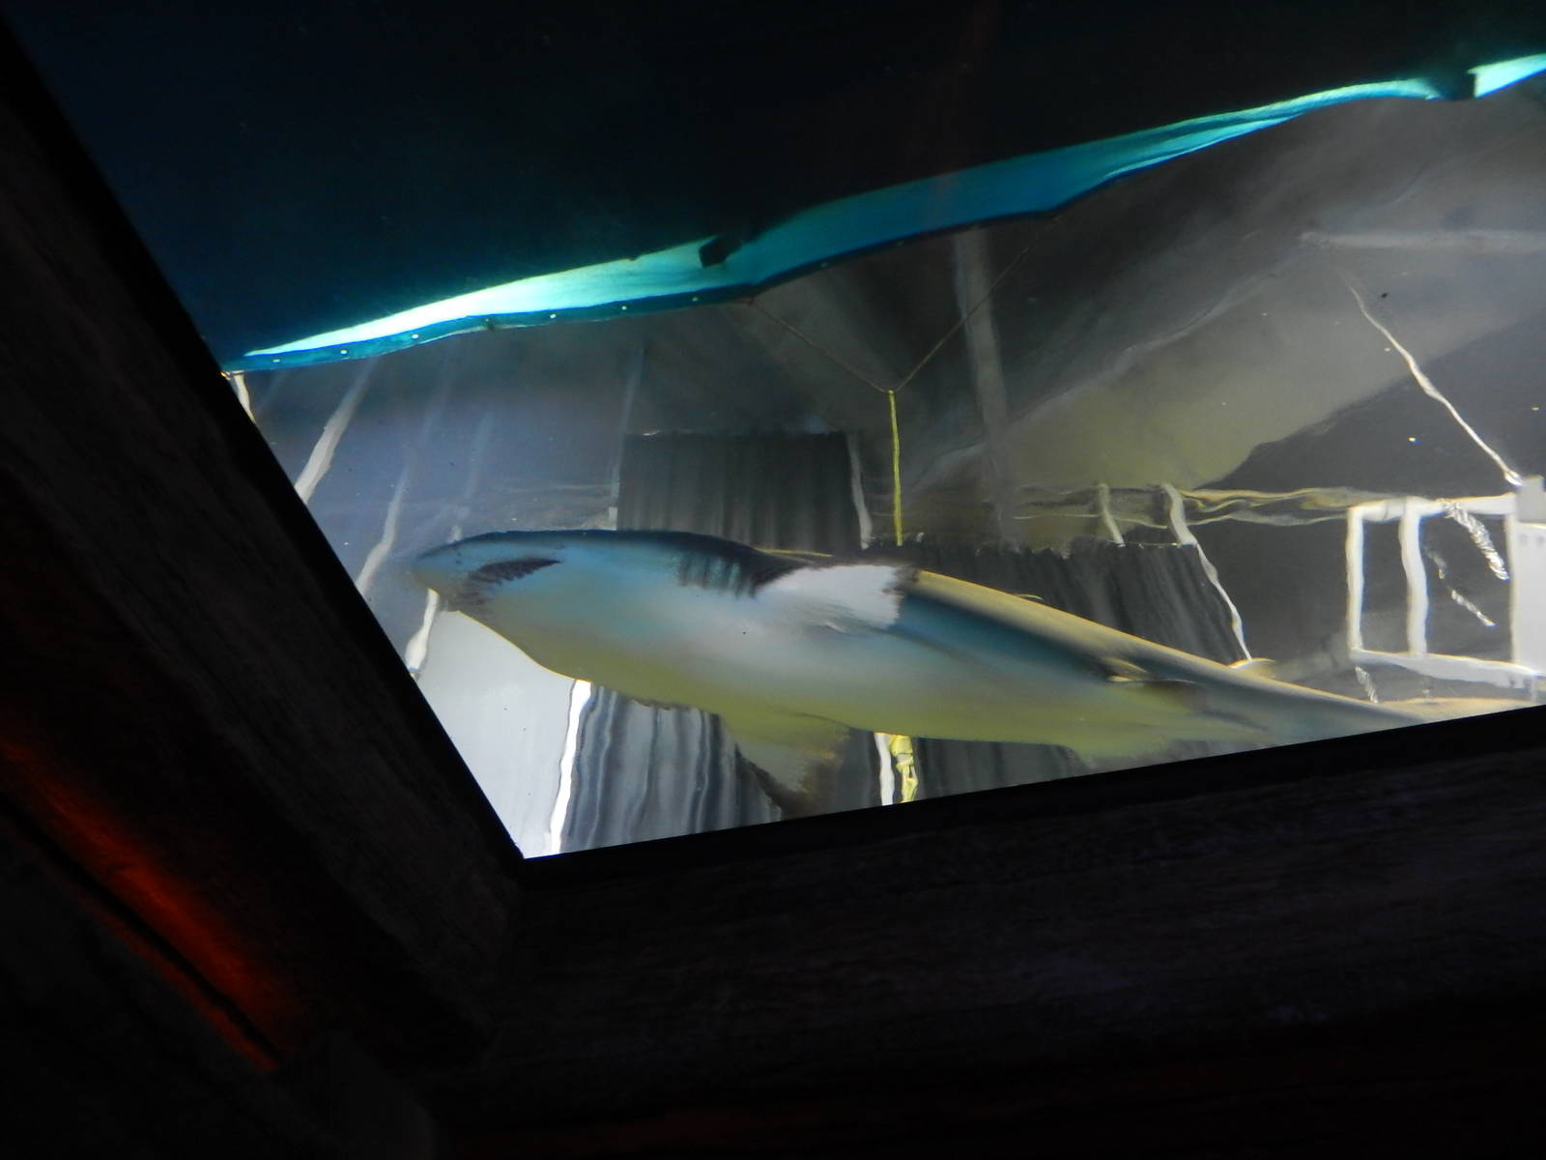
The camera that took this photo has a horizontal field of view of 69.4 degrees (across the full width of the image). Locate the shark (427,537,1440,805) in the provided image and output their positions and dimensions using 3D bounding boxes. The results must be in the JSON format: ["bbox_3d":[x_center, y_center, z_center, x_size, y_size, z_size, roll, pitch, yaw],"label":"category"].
[{"bbox_3d":[0.470,0.136,2.006,2.200,0.500,0.660,8,-55,-3],"label":"shark"}]

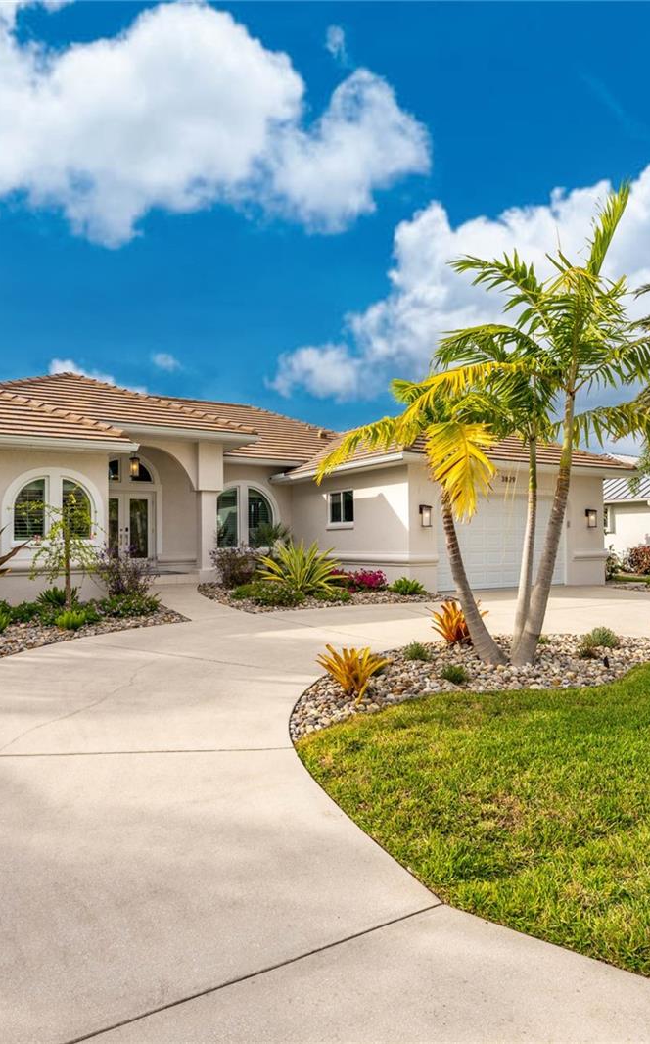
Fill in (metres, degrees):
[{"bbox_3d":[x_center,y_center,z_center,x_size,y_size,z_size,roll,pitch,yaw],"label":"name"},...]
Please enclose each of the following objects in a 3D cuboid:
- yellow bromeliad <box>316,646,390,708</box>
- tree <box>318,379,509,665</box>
[{"bbox_3d":[0.283,1.372,5.724,0.720,0.540,0.700,0,-1,3],"label":"yellow bromeliad"},{"bbox_3d":[1.006,0.014,7.000,2.150,3.262,2.100,-1,-2,8],"label":"tree"}]

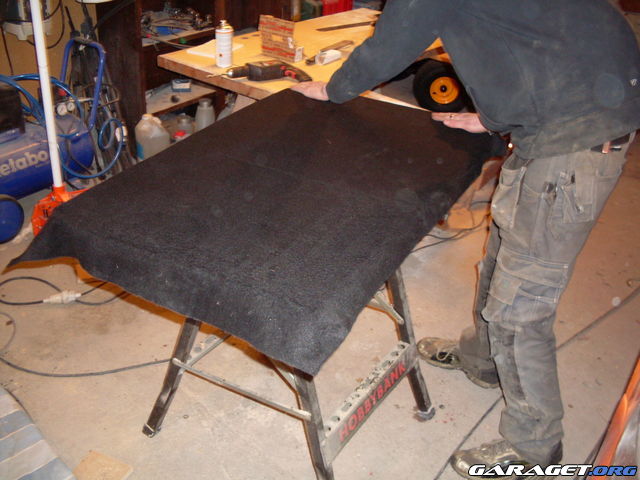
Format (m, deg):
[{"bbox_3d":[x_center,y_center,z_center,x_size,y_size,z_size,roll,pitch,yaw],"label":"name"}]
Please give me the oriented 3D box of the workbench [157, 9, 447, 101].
[{"bbox_3d":[0.075,-0.542,3.323,0.700,0.787,1.500,21,34,31],"label":"workbench"}]

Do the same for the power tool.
[{"bbox_3d":[-0.176,-0.587,2.486,0.290,0.072,0.175,-10,31,-22],"label":"power tool"}]

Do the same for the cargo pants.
[{"bbox_3d":[0.595,0.108,1.976,0.380,0.940,0.430,12,30,16],"label":"cargo pants"}]

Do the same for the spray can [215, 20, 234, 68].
[{"bbox_3d":[-0.361,-0.737,2.638,0.066,0.175,0.066,-1,29,-6],"label":"spray can"}]

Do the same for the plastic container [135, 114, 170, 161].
[{"bbox_3d":[-0.886,-0.491,3.683,0.180,0.280,0.160,-5,29,-14],"label":"plastic container"}]

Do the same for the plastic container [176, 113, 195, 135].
[{"bbox_3d":[-0.759,-0.644,3.950,0.092,0.140,0.092,-7,30,-16],"label":"plastic container"}]

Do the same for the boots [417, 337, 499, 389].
[{"bbox_3d":[0.479,0.377,2.362,0.305,0.120,0.110,20,33,28],"label":"boots"}]

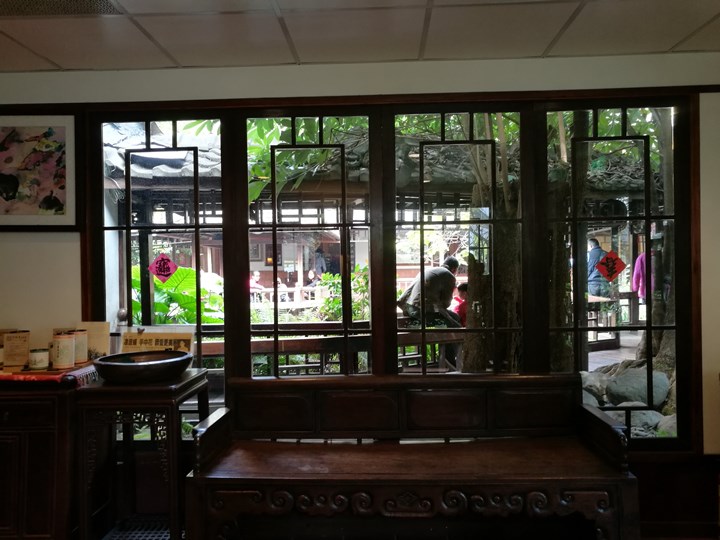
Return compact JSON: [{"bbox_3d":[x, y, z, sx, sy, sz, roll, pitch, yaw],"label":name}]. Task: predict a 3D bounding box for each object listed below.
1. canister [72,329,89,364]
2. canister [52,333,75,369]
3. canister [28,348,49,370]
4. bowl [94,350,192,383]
[{"bbox_3d":[-1.328,0.360,2.641,0.086,0.149,0.086,-1,0,-12],"label":"canister"},{"bbox_3d":[-1.318,0.360,2.501,0.086,0.149,0.086,-1,0,-10],"label":"canister"},{"bbox_3d":[-1.428,0.395,2.501,0.077,0.083,0.077,-1,0,-12],"label":"canister"},{"bbox_3d":[-0.975,0.443,2.550,0.421,0.090,0.421,-1,0,0],"label":"bowl"}]

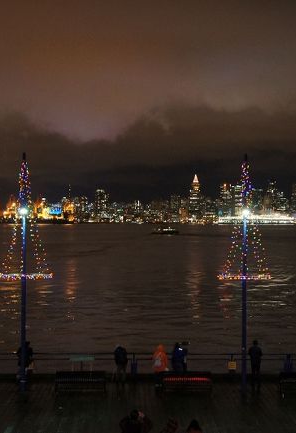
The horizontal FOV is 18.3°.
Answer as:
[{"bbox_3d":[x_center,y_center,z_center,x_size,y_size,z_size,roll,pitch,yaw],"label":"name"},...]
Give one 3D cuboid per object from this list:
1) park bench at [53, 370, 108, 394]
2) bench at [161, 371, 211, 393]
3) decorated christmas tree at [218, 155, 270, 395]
[{"bbox_3d":[-2.387,5.929,33.052,1.840,0.810,0.600,0,0,-1],"label":"park bench"},{"bbox_3d":[1.379,5.951,33.202,1.840,0.810,0.600,0,0,0],"label":"bench"},{"bbox_3d":[3.488,2.086,33.100,1.900,8.500,1.900,0,0,0],"label":"decorated christmas tree"}]

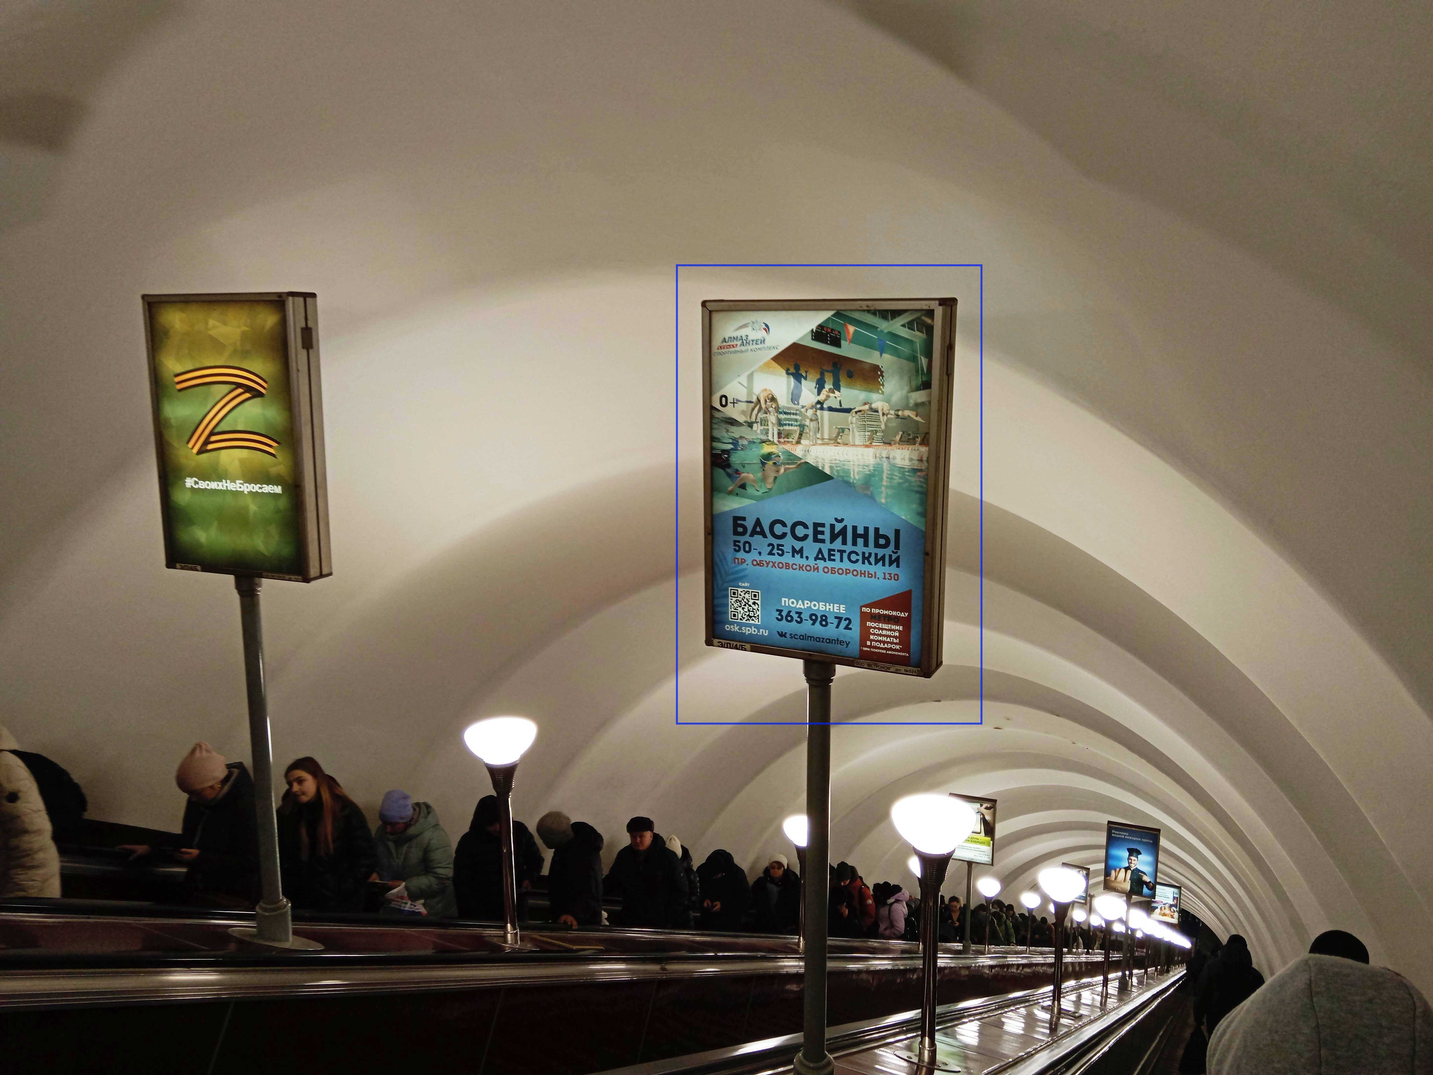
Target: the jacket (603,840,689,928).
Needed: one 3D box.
[{"bbox_3d":[-0.538,2.754,8.609,0.600,0.912,0.380,5,13,21],"label":"jacket"}]

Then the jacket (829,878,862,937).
[{"bbox_3d":[1.592,4.751,14.329,0.550,0.820,0.420,5,12,25],"label":"jacket"}]

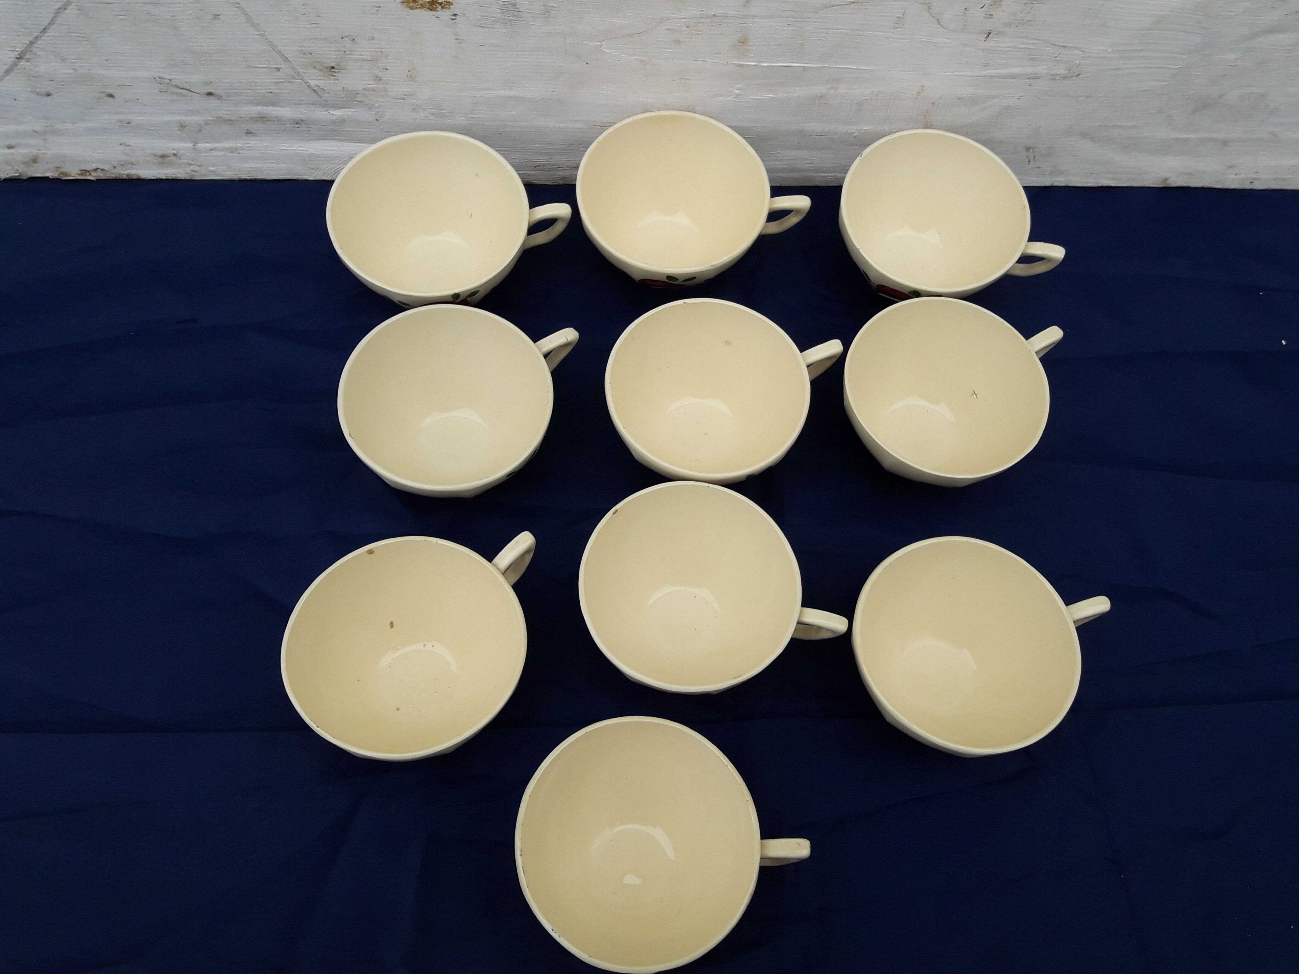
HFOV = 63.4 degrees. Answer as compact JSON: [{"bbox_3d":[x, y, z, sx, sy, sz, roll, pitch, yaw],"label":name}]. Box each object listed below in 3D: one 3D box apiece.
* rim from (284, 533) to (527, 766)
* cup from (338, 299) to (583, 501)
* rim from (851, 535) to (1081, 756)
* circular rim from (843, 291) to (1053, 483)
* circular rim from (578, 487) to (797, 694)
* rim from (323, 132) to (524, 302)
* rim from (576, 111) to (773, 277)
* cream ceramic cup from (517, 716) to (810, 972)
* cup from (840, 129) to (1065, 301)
[{"bbox_3d":[-0.097,0.070,0.473,0.099,0.062,0.120,42,71,13],"label":"rim"},{"bbox_3d":[-0.088,-0.039,0.525,0.122,0.054,0.100,-32,73,-14],"label":"cup"},{"bbox_3d":[0.151,0.076,0.493,0.122,0.054,0.100,-15,70,-8],"label":"rim"},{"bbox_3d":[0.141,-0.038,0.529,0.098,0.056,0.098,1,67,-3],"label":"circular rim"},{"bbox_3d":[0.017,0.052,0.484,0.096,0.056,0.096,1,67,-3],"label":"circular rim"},{"bbox_3d":[-0.112,-0.127,0.551,0.100,0.056,0.100,-8,68,-7],"label":"rim"},{"bbox_3d":[0.011,-0.146,0.566,0.100,0.048,0.100,0,68,-3],"label":"rim"},{"bbox_3d":[0.005,0.154,0.453,0.122,0.054,0.100,4,68,-1],"label":"cream ceramic cup"},{"bbox_3d":[0.157,-0.129,0.571,0.120,0.062,0.099,14,67,3],"label":"cup"}]

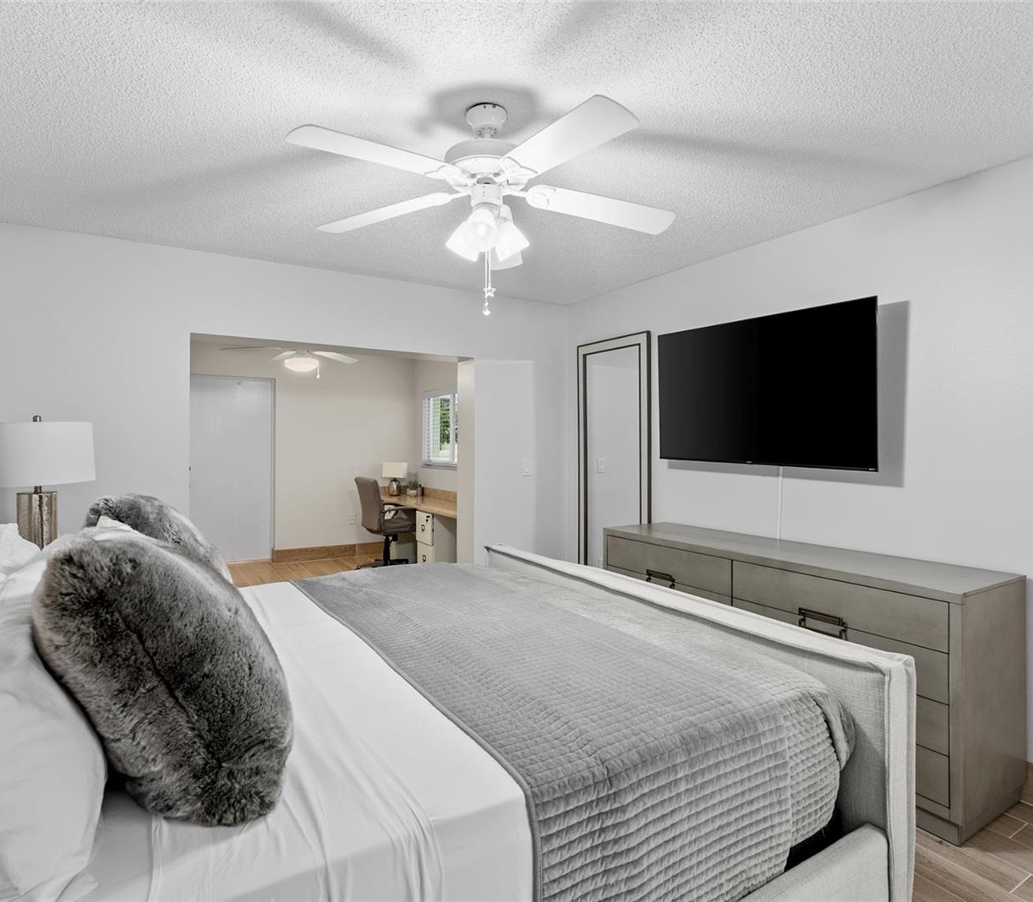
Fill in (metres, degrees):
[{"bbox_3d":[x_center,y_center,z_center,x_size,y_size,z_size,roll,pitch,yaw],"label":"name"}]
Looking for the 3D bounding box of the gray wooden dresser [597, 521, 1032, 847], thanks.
[{"bbox_3d":[1.224,0.887,2.761,0.523,0.837,1.778,-1,1,-32],"label":"gray wooden dresser"}]

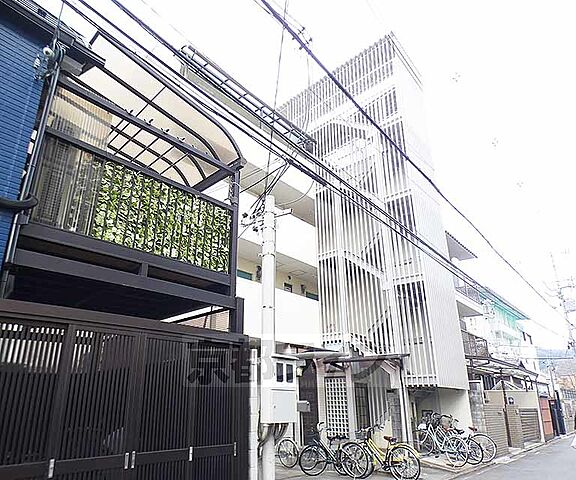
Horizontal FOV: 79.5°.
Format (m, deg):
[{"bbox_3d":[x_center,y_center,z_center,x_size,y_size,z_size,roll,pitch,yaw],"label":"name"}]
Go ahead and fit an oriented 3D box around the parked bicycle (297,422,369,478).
[{"bbox_3d":[1.087,5.103,8.372,1.780,1.070,0.570,-11,-23,25],"label":"parked bicycle"}]

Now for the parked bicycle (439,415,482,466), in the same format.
[{"bbox_3d":[4.800,5.650,9.800,0.570,1.060,1.720,8,-22,-20],"label":"parked bicycle"}]

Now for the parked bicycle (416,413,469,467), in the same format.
[{"bbox_3d":[4.397,5.853,10.152,0.570,1.070,1.800,11,-24,-28],"label":"parked bicycle"}]

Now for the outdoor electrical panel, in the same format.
[{"bbox_3d":[-0.138,2.595,6.074,0.256,1.024,0.614,-18,-28,40],"label":"outdoor electrical panel"}]

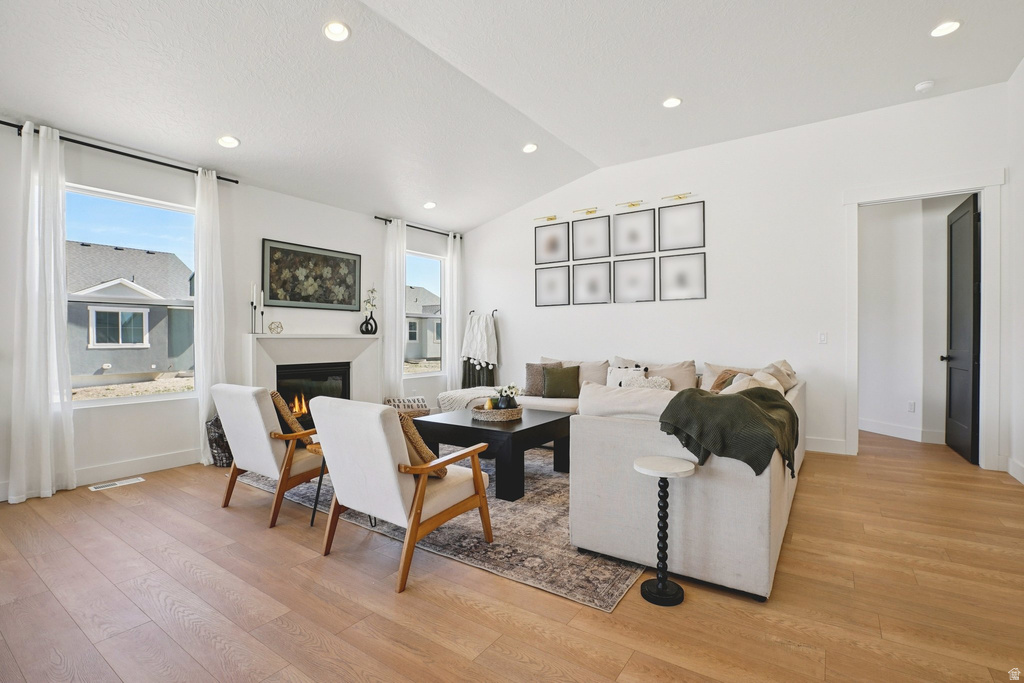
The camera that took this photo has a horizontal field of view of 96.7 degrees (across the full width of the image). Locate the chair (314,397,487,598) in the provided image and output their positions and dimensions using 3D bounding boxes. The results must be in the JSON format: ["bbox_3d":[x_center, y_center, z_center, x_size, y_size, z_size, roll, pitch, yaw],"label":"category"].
[{"bbox_3d":[-0.592,0.701,2.445,0.650,0.860,0.750,0,1,36],"label":"chair"}]

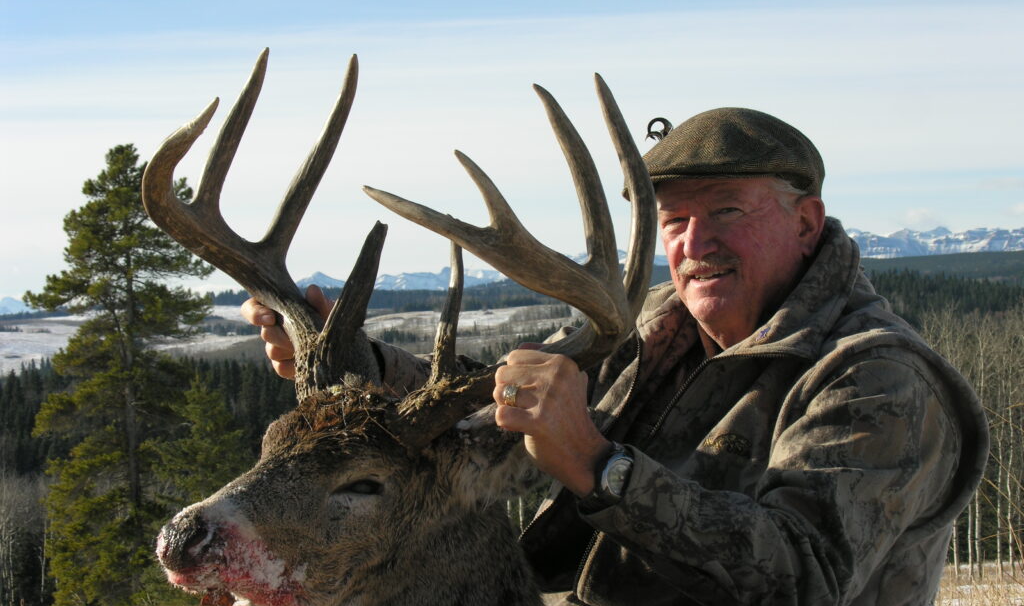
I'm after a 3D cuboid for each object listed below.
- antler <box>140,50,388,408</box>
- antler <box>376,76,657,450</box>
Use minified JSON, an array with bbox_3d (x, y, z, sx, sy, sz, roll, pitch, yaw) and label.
[{"bbox_3d":[-0.228,-0.077,2.200,0.250,0.340,0.260,0,0,39],"label":"antler"},{"bbox_3d":[-0.015,-0.038,2.080,0.250,0.345,0.290,0,0,39],"label":"antler"}]

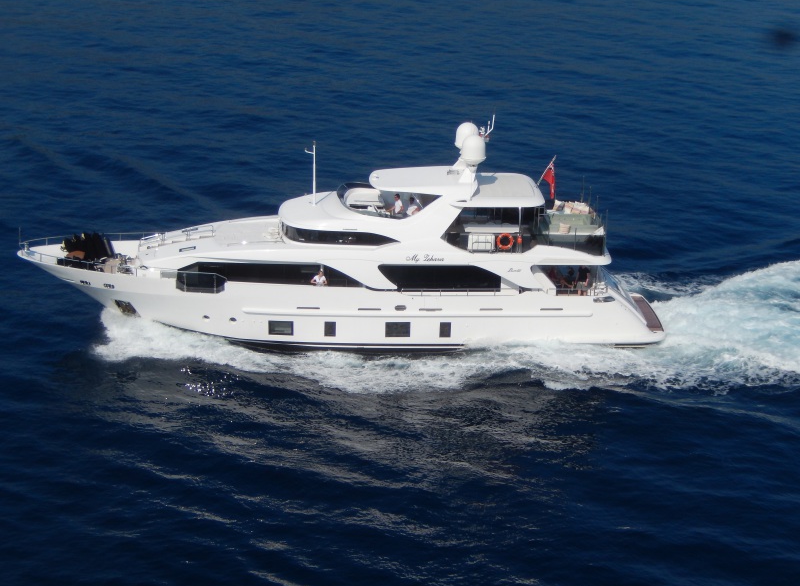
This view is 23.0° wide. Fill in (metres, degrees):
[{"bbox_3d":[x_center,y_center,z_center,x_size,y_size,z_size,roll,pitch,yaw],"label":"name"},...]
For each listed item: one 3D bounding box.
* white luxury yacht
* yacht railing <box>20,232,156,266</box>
[{"bbox_3d":[-2.598,-3.005,88.642,28.928,10.246,7.038,0,16,-6],"label":"white luxury yacht"},{"bbox_3d":[-13.932,-1.908,87.829,6.106,0.621,5.796,0,16,-6],"label":"yacht railing"}]

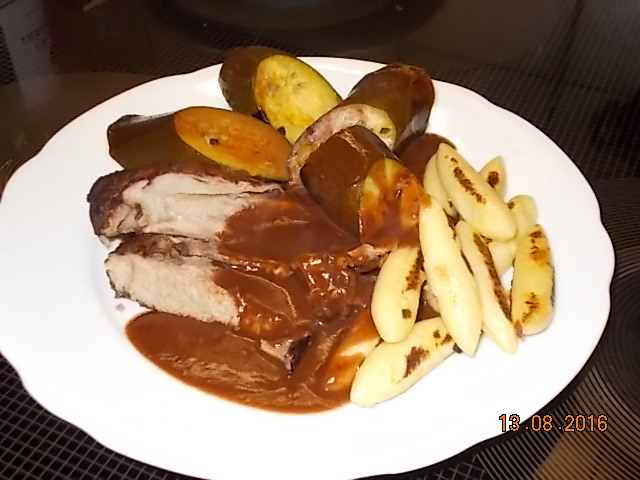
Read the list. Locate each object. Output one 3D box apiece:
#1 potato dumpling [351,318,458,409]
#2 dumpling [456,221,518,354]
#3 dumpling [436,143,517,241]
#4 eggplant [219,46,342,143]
[{"bbox_3d":[0.033,0.043,0.297,0.055,0.017,0.018,-28,48,-27],"label":"potato dumpling"},{"bbox_3d":[0.064,0.016,0.318,0.014,0.013,0.067,-8,49,-7],"label":"dumpling"},{"bbox_3d":[0.065,-0.021,0.345,0.017,0.016,0.065,-14,43,-13],"label":"dumpling"},{"bbox_3d":[-0.020,-0.073,0.408,0.066,0.038,0.038,33,52,26],"label":"eggplant"}]

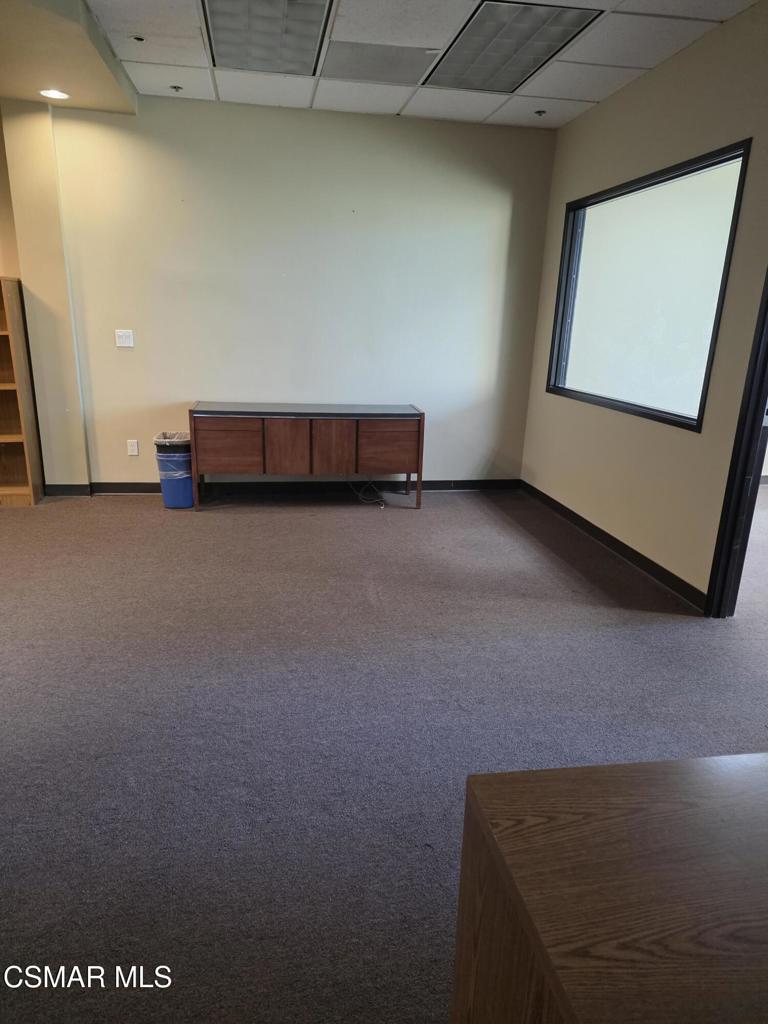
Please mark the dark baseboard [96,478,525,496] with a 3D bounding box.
[{"bbox_3d":[-0.520,-0.199,5.383,3.405,0.098,0.015,-1,16,-10],"label":"dark baseboard"}]

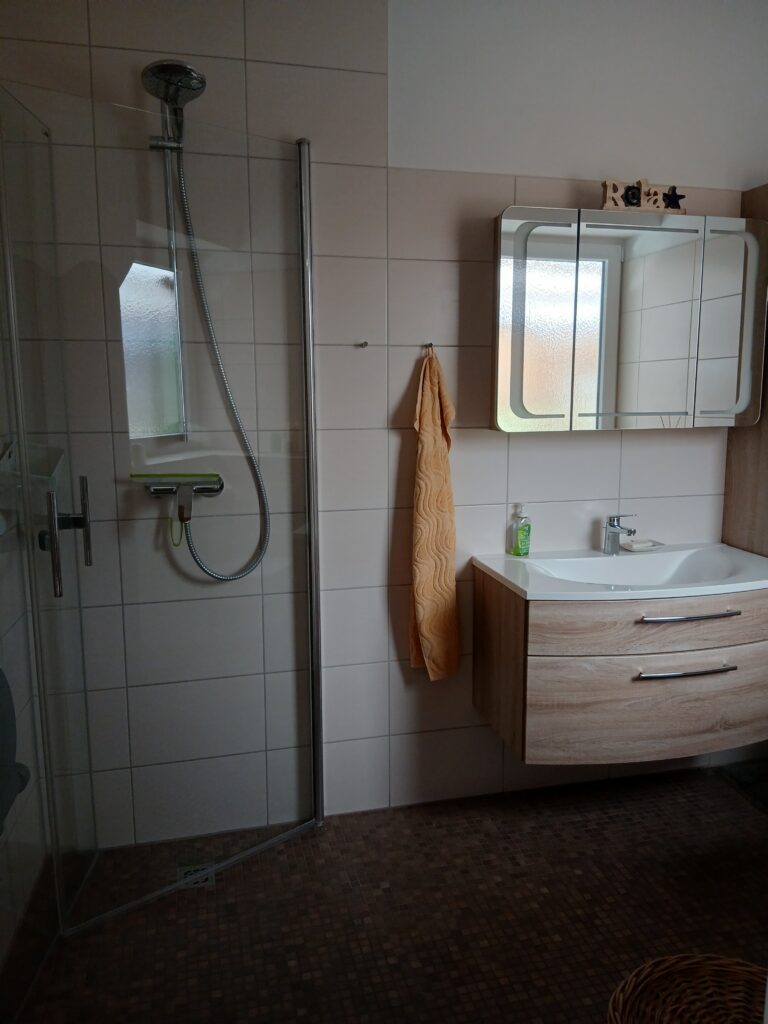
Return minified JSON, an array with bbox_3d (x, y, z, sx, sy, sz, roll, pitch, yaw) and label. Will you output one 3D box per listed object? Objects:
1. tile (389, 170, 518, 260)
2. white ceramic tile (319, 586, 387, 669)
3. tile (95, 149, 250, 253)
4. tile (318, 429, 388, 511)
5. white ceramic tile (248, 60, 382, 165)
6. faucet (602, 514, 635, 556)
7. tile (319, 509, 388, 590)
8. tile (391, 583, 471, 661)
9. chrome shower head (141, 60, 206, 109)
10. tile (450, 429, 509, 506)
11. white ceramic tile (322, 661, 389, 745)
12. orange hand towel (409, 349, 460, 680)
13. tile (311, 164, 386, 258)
[{"bbox_3d":[0.206,-0.883,2.308,0.400,0.250,0.010,-3,9,-14],"label":"tile"},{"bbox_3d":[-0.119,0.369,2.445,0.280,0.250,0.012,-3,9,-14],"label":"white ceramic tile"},{"bbox_3d":[-0.569,-0.849,2.109,0.400,0.250,0.010,-3,9,-14],"label":"tile"},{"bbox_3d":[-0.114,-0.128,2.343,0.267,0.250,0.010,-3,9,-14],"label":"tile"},{"bbox_3d":[-0.185,-1.125,2.188,0.400,0.250,0.010,-3,9,-14],"label":"white ceramic tile"},{"bbox_3d":[0.767,0.074,2.491,0.050,0.153,0.155,-3,9,-14],"label":"faucet"},{"bbox_3d":[-0.180,0.122,2.387,0.400,0.250,0.010,-3,9,-14],"label":"tile"},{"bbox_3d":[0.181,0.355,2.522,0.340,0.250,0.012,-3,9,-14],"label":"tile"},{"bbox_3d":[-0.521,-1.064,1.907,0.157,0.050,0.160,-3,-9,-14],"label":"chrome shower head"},{"bbox_3d":[0.209,-0.144,2.446,0.400,0.250,0.010,-3,9,-14],"label":"tile"},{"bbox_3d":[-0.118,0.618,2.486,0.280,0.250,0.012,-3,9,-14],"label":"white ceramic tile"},{"bbox_3d":[0.153,0.023,2.403,0.148,1.040,0.090,-3,9,-14],"label":"orange hand towel"},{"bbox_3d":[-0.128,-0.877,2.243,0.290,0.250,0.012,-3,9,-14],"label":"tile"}]

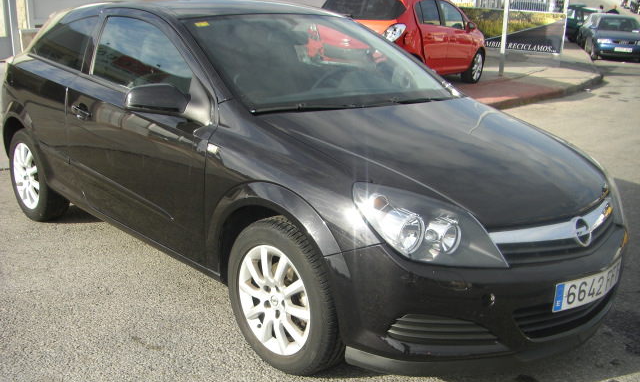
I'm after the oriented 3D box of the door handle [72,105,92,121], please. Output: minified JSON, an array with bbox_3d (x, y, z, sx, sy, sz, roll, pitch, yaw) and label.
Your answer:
[{"bbox_3d":[-1.278,-0.412,3.766,0.055,0.065,0.210,-12,19,-41],"label":"door handle"}]

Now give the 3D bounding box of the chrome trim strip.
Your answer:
[{"bbox_3d":[0.956,0.121,2.678,0.900,0.100,0.130,-12,19,-41],"label":"chrome trim strip"}]

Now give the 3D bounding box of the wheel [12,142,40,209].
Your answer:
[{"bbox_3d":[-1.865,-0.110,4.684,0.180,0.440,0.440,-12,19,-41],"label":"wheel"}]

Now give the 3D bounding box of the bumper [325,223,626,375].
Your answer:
[{"bbox_3d":[0.851,0.303,2.841,1.750,0.490,0.560,-12,19,-41],"label":"bumper"}]

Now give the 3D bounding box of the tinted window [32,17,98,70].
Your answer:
[{"bbox_3d":[-1.500,-0.893,4.178,0.075,0.338,0.801,22,-2,-41],"label":"tinted window"}]

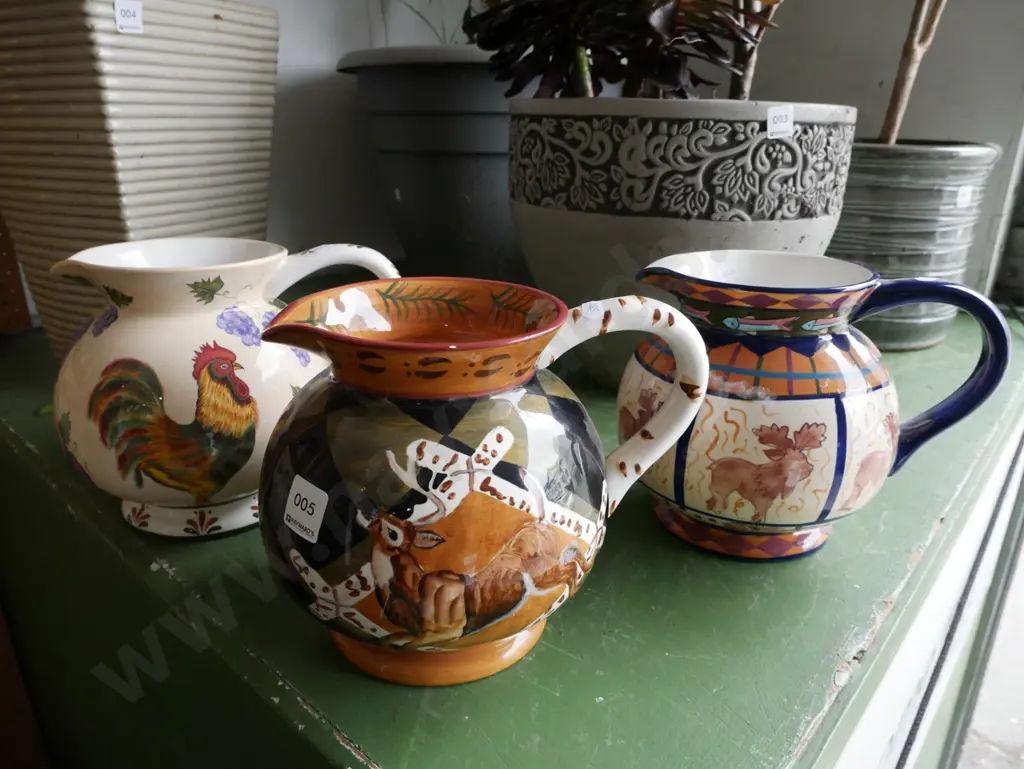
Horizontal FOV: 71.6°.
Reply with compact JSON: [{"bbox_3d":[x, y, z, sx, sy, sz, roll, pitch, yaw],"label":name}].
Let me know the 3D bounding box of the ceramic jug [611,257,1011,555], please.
[{"bbox_3d":[0.205,0.011,0.521,0.247,0.201,0.197,10,23,22],"label":"ceramic jug"}]

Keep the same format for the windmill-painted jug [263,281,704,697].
[{"bbox_3d":[-0.013,0.043,0.410,0.253,0.194,0.195,-2,21,-7],"label":"windmill-painted jug"}]

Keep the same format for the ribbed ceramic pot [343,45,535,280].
[{"bbox_3d":[-0.097,-0.371,1.249,0.384,0.381,0.384,1,21,0],"label":"ribbed ceramic pot"}]

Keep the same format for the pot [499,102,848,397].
[{"bbox_3d":[0.173,-0.161,0.809,0.355,0.295,0.355,0,21,0],"label":"pot"}]

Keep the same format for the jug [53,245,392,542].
[{"bbox_3d":[-0.208,-0.011,0.556,0.249,0.203,0.202,-1,21,-6],"label":"jug"}]

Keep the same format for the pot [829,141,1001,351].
[{"bbox_3d":[0.512,-0.212,1.028,0.304,0.262,0.304,1,21,0],"label":"pot"}]

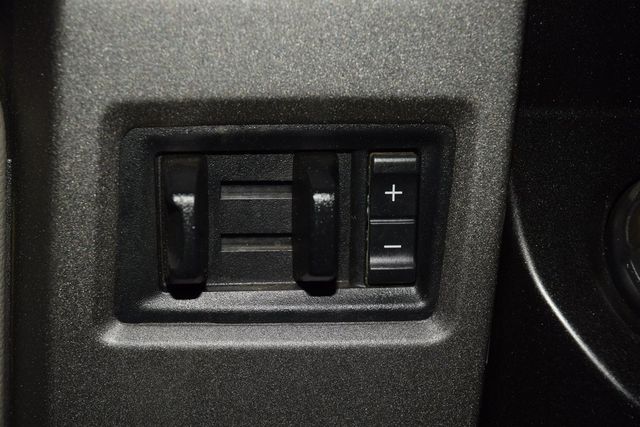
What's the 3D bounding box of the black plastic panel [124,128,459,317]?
[{"bbox_3d":[-0.011,0.003,0.580,0.103,0.063,0.023,0,22,0],"label":"black plastic panel"}]

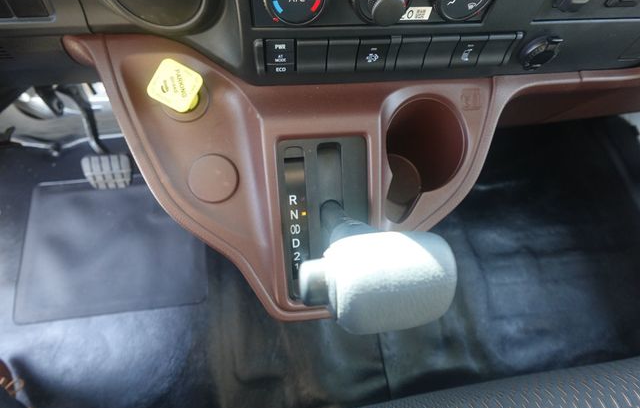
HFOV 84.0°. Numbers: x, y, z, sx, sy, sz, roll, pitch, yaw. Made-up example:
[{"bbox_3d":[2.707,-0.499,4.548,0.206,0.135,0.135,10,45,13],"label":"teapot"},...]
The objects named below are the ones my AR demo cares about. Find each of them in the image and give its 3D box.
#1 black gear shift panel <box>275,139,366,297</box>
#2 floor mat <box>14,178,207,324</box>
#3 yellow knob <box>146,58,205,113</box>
[{"bbox_3d":[0.006,0.017,0.370,0.090,0.018,0.166,-5,101,-8],"label":"black gear shift panel"},{"bbox_3d":[-0.438,0.080,0.777,0.370,0.012,0.311,-5,68,-8],"label":"floor mat"},{"bbox_3d":[-0.146,-0.118,0.369,0.047,0.035,0.044,31,90,-6],"label":"yellow knob"}]

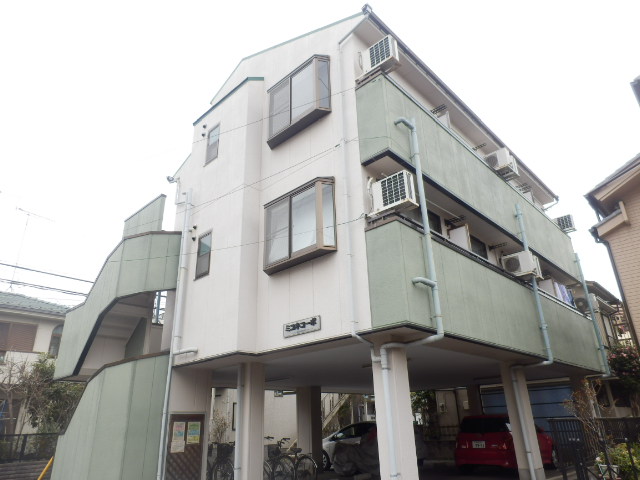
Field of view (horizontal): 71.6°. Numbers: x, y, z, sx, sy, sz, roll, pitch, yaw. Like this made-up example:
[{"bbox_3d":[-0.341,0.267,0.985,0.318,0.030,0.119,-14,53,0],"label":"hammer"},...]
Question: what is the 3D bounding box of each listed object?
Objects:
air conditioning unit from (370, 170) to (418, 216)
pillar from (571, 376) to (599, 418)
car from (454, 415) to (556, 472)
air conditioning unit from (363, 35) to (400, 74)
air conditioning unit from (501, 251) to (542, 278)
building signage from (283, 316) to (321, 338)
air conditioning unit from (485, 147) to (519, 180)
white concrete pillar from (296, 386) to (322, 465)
[{"bbox_3d":[1.207,-0.729,7.176,0.655,0.540,0.280,-22,-31,39],"label":"air conditioning unit"},{"bbox_3d":[7.440,5.046,12.229,0.370,2.420,0.370,-22,-31,39],"label":"pillar"},{"bbox_3d":[5.572,5.996,13.126,1.640,1.480,3.800,-19,-29,35],"label":"car"},{"bbox_3d":[1.151,-3.397,8.324,0.655,0.540,0.280,-22,-31,39],"label":"air conditioning unit"},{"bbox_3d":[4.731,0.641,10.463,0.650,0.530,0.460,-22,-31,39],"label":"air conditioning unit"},{"bbox_3d":[-0.333,1.518,7.700,0.933,0.237,0.050,-22,-31,39],"label":"building signage"},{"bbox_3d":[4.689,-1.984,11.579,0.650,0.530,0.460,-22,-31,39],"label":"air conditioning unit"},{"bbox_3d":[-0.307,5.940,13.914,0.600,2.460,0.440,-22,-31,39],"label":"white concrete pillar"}]

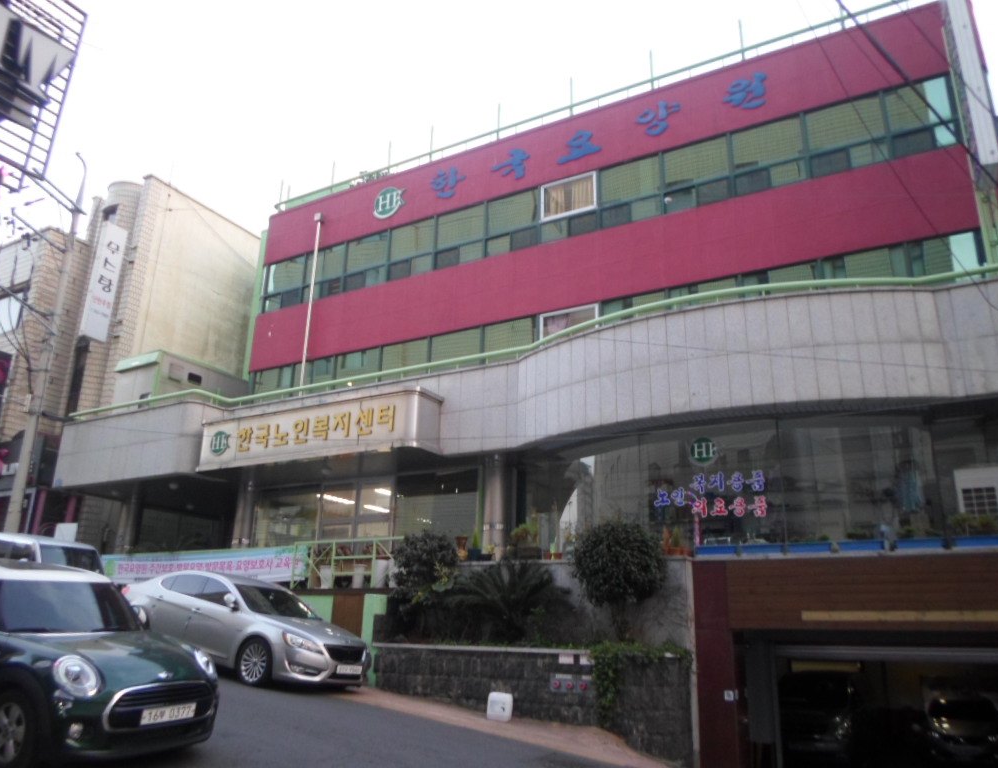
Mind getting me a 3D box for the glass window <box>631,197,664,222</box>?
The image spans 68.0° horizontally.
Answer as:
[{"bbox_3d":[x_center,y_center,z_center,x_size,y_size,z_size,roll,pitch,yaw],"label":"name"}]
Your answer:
[{"bbox_3d":[3.248,-3.818,16.192,0.709,0.445,0.100,-8,-20,28],"label":"glass window"}]

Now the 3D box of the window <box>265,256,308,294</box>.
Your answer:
[{"bbox_3d":[-6.257,-3.174,21.770,1.487,1.087,0.100,-8,-19,28],"label":"window"}]

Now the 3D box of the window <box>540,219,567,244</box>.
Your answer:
[{"bbox_3d":[1.263,-3.529,17.260,0.723,0.431,0.100,-8,-20,28],"label":"window"}]

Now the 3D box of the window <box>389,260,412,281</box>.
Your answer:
[{"bbox_3d":[-2.592,-2.954,19.330,0.737,0.431,0.100,-8,-20,28],"label":"window"}]

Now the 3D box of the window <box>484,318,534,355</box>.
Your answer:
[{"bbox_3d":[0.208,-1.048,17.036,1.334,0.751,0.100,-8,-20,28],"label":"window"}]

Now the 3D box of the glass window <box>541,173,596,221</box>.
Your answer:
[{"bbox_3d":[1.641,-4.413,17.470,1.410,0.970,0.100,-8,-19,27],"label":"glass window"}]

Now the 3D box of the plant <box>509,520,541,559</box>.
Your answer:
[{"bbox_3d":[0.395,2.313,11.008,0.438,0.557,0.381,-8,-20,28],"label":"plant"}]

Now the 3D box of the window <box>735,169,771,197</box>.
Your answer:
[{"bbox_3d":[5.270,-4.177,15.323,0.680,0.520,0.100,-8,-19,27],"label":"window"}]

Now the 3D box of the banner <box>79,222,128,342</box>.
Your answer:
[{"bbox_3d":[-12.202,-3.134,22.806,0.200,3.781,0.776,-8,-20,29],"label":"banner"}]

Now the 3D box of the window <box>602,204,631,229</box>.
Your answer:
[{"bbox_3d":[2.552,-3.639,16.109,0.666,0.422,0.100,-8,-20,29],"label":"window"}]

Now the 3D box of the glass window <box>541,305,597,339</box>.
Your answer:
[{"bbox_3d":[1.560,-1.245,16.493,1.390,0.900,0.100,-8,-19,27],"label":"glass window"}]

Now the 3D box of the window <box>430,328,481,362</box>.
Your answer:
[{"bbox_3d":[-1.048,-0.880,17.718,1.459,0.709,0.100,-8,-20,28],"label":"window"}]

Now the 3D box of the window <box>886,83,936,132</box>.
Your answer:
[{"bbox_3d":[7.809,-5.234,13.995,0.765,0.917,0.100,-8,-20,28],"label":"window"}]

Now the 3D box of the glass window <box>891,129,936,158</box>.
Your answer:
[{"bbox_3d":[7.723,-4.478,13.788,0.695,0.459,0.100,-8,-20,28],"label":"glass window"}]

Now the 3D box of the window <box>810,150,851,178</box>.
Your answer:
[{"bbox_3d":[6.564,-4.368,14.646,0.700,0.460,0.100,-8,-19,27],"label":"window"}]

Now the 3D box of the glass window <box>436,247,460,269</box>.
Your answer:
[{"bbox_3d":[-1.293,-3.148,18.633,0.709,0.431,0.100,-8,-20,28],"label":"glass window"}]

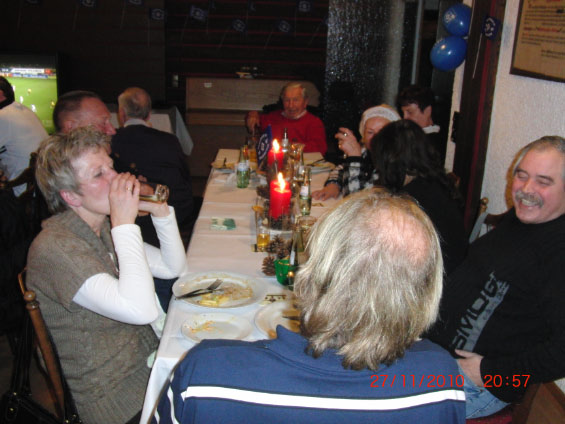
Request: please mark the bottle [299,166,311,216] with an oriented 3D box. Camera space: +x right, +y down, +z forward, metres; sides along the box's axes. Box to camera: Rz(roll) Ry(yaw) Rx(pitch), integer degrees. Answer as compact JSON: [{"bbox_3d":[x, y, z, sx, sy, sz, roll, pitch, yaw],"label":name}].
[{"bbox_3d":[0.097,-0.090,2.521,0.054,0.205,0.054,2,16,0],"label":"bottle"}]

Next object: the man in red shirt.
[{"bbox_3d":[0.042,-0.297,4.173,0.580,1.200,0.740,3,16,3],"label":"man in red shirt"}]

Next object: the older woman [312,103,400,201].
[{"bbox_3d":[0.459,0.044,3.049,0.720,1.180,0.550,0,16,-7],"label":"older woman"}]

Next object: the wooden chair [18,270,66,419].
[{"bbox_3d":[-0.385,0.521,1.667,0.530,0.930,0.440,-1,16,-12],"label":"wooden chair"}]

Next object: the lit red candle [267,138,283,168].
[{"bbox_3d":[-0.042,-0.297,3.150,0.080,0.175,0.080,2,16,0],"label":"lit red candle"}]

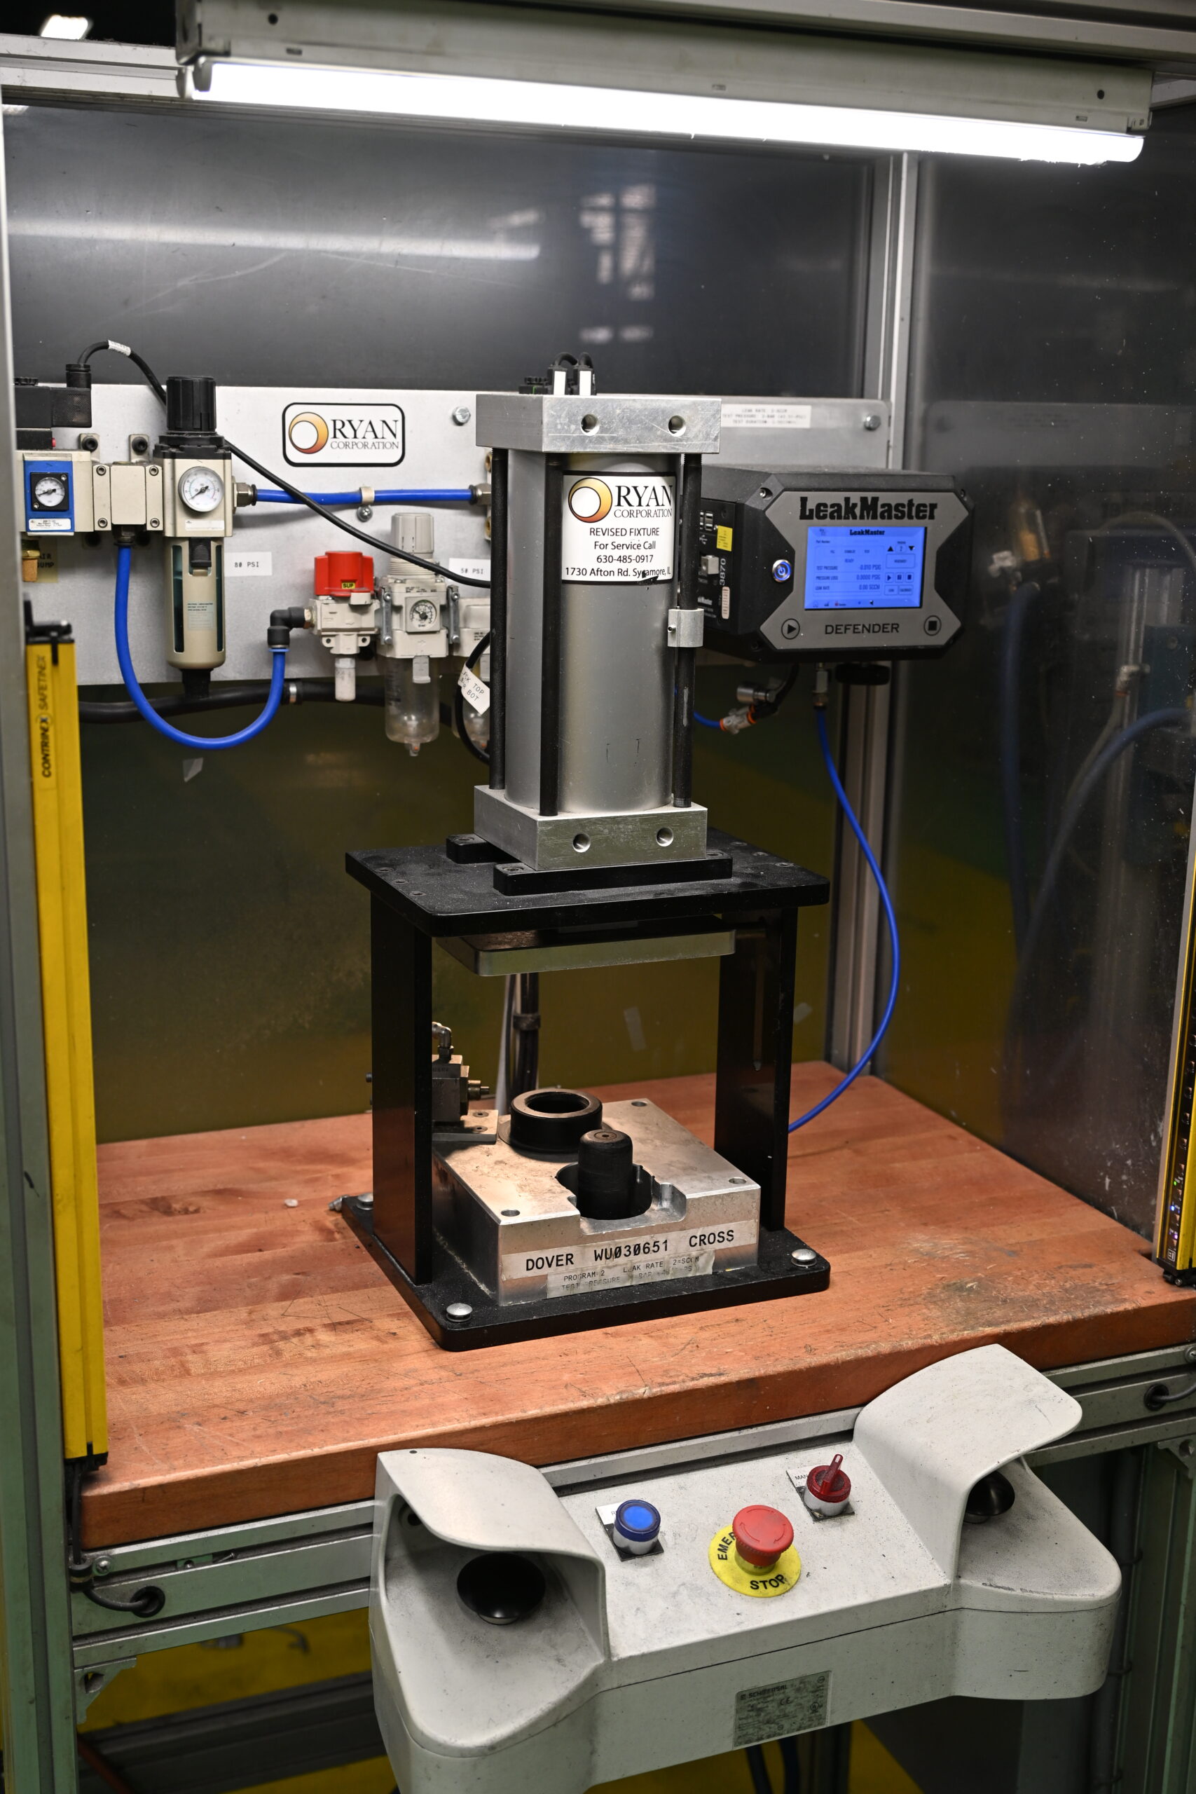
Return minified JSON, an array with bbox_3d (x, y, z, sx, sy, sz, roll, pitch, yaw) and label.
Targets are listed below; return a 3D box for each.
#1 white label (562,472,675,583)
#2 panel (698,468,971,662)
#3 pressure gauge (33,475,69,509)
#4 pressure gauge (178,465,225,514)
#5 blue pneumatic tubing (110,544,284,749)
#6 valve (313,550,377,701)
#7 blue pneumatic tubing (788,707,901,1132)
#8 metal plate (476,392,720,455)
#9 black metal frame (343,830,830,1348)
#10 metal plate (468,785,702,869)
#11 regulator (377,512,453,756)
[{"bbox_3d":[0.017,-0.253,1.400,0.085,0.075,0.019,-6,15,-25],"label":"white label"},{"bbox_3d":[0.188,-0.281,1.714,0.200,0.148,0.150,-4,14,-17],"label":"panel"},{"bbox_3d":[-0.418,-0.309,1.559,0.029,0.029,0.014,-4,14,-19],"label":"pressure gauge"},{"bbox_3d":[-0.308,-0.317,1.589,0.038,0.038,0.026,-4,14,-19],"label":"pressure gauge"},{"bbox_3d":[-0.322,-0.202,1.655,0.139,0.161,0.030,-4,14,-19],"label":"blue pneumatic tubing"},{"bbox_3d":[-0.209,-0.223,1.693,0.052,0.120,0.053,-4,14,-19],"label":"valve"},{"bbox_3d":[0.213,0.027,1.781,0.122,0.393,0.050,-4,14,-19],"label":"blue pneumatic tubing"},{"bbox_3d":[-0.002,-0.330,1.428,0.130,0.036,0.135,-5,14,-21],"label":"metal plate"},{"bbox_3d":[-0.013,0.128,1.548,0.302,0.309,0.238,-5,14,-21],"label":"black metal frame"},{"bbox_3d":[-0.007,-0.055,1.493,0.130,0.036,0.135,-5,14,-21],"label":"metal plate"},{"bbox_3d":[-0.153,-0.218,1.711,0.054,0.200,0.066,-4,14,-19],"label":"regulator"}]

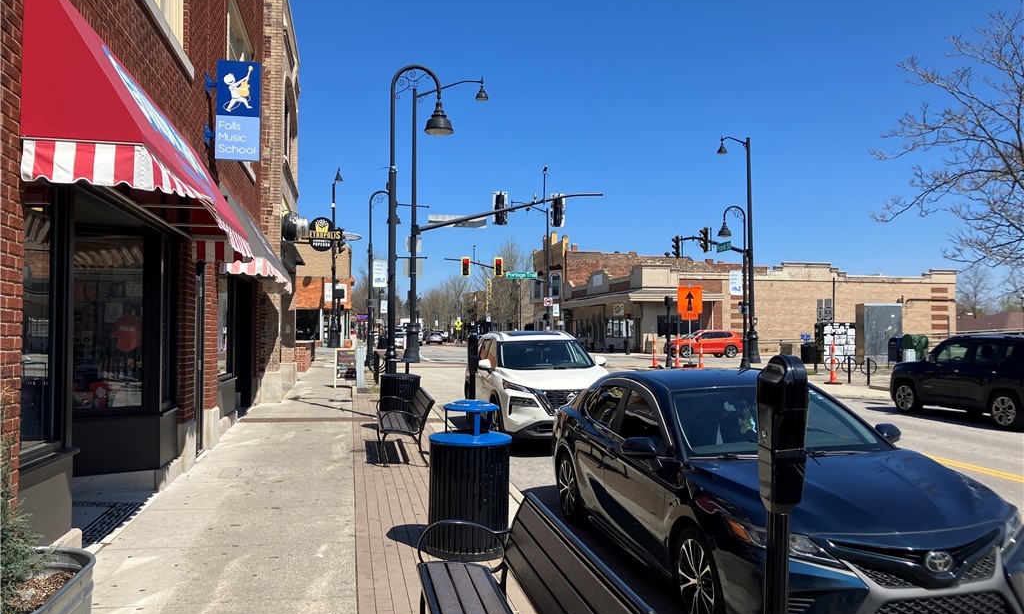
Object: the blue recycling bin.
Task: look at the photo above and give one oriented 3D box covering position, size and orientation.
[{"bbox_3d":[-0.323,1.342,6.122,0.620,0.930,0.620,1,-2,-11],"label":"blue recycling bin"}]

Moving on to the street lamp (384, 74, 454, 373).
[{"bbox_3d":[-1.622,-1.103,14.262,1.220,6.080,0.500,1,-2,-11],"label":"street lamp"}]

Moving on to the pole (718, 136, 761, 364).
[{"bbox_3d":[11.078,-2.861,39.974,0.600,11.000,2.900,0,-1,-11],"label":"pole"}]

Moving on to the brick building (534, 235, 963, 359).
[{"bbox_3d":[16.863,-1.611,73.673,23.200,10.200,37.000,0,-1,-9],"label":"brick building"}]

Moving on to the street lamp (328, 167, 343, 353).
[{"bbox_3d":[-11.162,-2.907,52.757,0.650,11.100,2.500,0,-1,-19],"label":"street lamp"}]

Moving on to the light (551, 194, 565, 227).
[{"bbox_3d":[1.799,-3.763,32.400,0.570,1.300,0.400,0,-1,3],"label":"light"}]

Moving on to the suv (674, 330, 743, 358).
[{"bbox_3d":[11.250,2.139,48.515,4.680,1.680,1.860,0,-1,-12],"label":"suv"}]

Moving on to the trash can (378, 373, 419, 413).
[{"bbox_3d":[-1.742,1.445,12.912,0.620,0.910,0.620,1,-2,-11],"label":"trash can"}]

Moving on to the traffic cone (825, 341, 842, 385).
[{"bbox_3d":[8.897,1.546,22.910,0.430,1.170,0.430,0,-1,-11],"label":"traffic cone"}]

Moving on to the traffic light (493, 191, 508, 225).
[{"bbox_3d":[-0.433,-3.798,32.000,0.570,1.300,0.400,0,-1,0],"label":"traffic light"}]

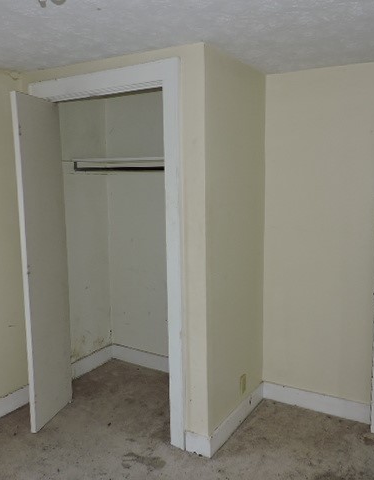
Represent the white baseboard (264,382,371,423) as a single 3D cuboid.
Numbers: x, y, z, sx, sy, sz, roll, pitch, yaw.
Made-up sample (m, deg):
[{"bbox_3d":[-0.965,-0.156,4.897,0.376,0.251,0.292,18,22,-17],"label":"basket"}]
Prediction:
[{"bbox_3d":[0.871,1.107,3.053,0.751,0.136,0.025,4,8,31],"label":"white baseboard"}]

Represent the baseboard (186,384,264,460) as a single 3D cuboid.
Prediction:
[{"bbox_3d":[0.282,1.131,2.918,0.162,0.136,0.861,4,8,31],"label":"baseboard"}]

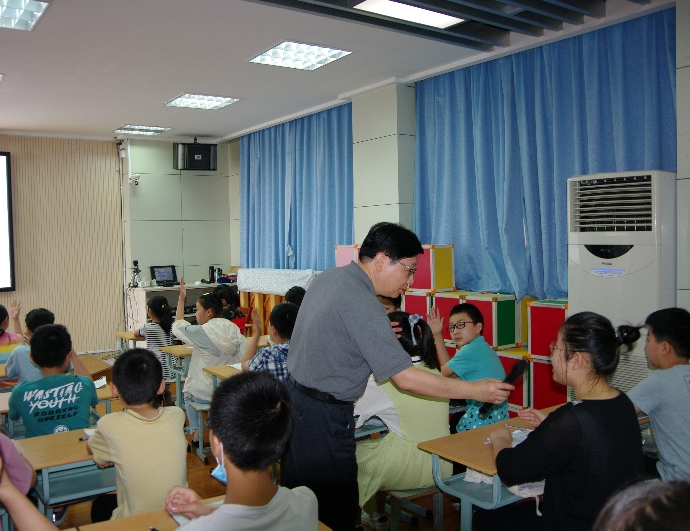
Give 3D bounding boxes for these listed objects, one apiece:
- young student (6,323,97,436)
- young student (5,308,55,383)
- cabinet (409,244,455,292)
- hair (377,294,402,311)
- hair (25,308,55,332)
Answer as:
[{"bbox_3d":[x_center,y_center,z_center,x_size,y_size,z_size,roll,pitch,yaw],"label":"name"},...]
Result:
[{"bbox_3d":[-1.423,0.864,2.915,0.430,1.186,0.580,-3,4,-35],"label":"young student"},{"bbox_3d":[-1.889,0.827,3.743,0.420,1.181,0.600,-4,4,-35],"label":"young student"},{"bbox_3d":[0.684,0.010,4.693,0.260,0.355,0.290,-4,4,-36],"label":"cabinet"},{"bbox_3d":[0.281,0.233,3.870,0.180,0.160,0.200,1,4,41],"label":"hair"},{"bbox_3d":[-1.893,0.336,3.707,0.165,0.155,0.185,-4,5,-40],"label":"hair"}]

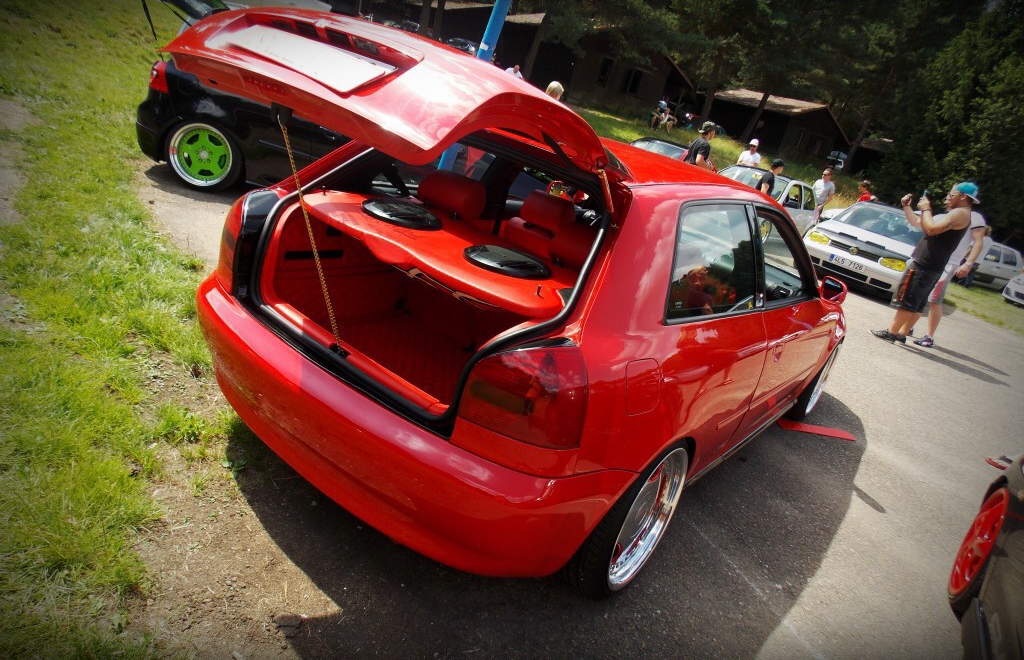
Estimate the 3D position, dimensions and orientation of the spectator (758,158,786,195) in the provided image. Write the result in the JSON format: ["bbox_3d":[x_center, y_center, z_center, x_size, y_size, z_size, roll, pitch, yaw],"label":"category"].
[{"bbox_3d":[4.454,-2.248,12.263,0.380,1.740,0.500,9,19,-19],"label":"spectator"}]

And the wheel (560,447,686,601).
[{"bbox_3d":[0.332,0.536,2.121,0.230,0.600,0.600,26,21,29],"label":"wheel"}]

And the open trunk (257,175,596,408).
[{"bbox_3d":[-0.255,-0.211,2.091,1.020,0.700,0.740,26,21,29],"label":"open trunk"}]

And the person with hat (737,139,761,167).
[{"bbox_3d":[4.891,-3.225,14.673,0.520,1.760,0.350,23,20,22],"label":"person with hat"}]

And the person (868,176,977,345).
[{"bbox_3d":[4.475,-0.778,7.400,0.680,1.800,0.550,17,18,6],"label":"person"}]

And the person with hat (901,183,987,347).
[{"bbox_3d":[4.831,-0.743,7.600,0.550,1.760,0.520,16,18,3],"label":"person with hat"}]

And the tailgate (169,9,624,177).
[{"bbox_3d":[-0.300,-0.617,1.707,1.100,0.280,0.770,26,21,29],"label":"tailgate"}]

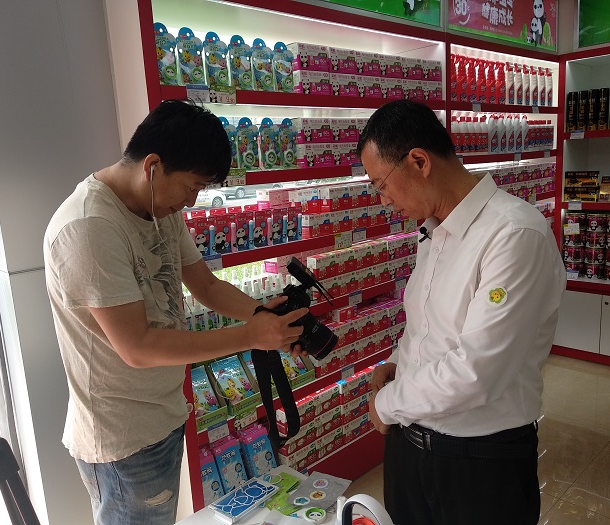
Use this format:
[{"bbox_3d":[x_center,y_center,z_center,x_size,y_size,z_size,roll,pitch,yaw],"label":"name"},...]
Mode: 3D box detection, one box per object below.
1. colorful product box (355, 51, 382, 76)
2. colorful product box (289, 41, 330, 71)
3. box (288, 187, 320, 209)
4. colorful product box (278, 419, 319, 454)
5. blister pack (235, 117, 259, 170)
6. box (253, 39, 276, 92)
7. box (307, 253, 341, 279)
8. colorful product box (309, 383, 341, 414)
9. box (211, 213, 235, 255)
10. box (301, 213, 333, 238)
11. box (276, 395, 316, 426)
[{"bbox_3d":[0.266,-0.929,2.476,0.171,0.100,0.077,-13,14,-40],"label":"colorful product box"},{"bbox_3d":[0.020,-0.868,2.254,0.175,0.104,0.068,-12,14,-40],"label":"colorful product box"},{"bbox_3d":[-0.006,-0.274,2.388,0.125,0.106,0.058,-13,14,-40],"label":"box"},{"bbox_3d":[-0.040,0.798,2.437,0.170,0.105,0.072,-13,14,-40],"label":"colorful product box"},{"bbox_3d":[-0.220,-0.462,2.069,0.102,0.209,0.032,-13,14,-41],"label":"blister pack"},{"bbox_3d":[-0.172,-0.772,2.069,0.110,0.198,0.030,-12,14,-40],"label":"box"},{"bbox_3d":[0.080,0.018,2.427,0.124,0.104,0.062,-13,14,-40],"label":"box"},{"bbox_3d":[0.088,0.659,2.520,0.166,0.103,0.066,-12,14,-40],"label":"colorful product box"},{"bbox_3d":[-0.312,-0.106,2.033,0.094,0.143,0.030,-12,14,-40],"label":"box"},{"bbox_3d":[0.054,-0.166,2.372,0.128,0.099,0.056,-12,14,-40],"label":"box"},{"bbox_3d":[-0.039,0.696,2.411,0.174,0.102,0.066,-12,14,-40],"label":"box"}]

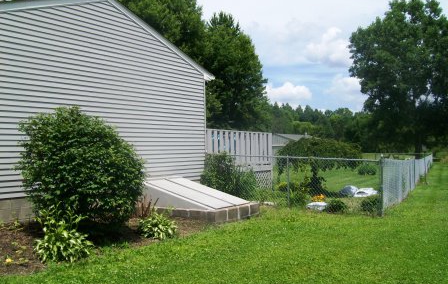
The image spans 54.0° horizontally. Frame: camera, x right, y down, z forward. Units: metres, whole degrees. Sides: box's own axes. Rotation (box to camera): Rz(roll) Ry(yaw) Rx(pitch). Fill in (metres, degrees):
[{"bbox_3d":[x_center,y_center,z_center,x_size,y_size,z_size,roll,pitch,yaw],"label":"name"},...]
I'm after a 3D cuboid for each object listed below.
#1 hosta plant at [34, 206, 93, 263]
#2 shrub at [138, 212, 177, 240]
[{"bbox_3d":[-2.200,1.210,6.030,0.760,0.620,0.760,0,0,-14],"label":"hosta plant"},{"bbox_3d":[-1.085,1.335,7.150,0.610,0.385,0.580,0,0,0],"label":"shrub"}]

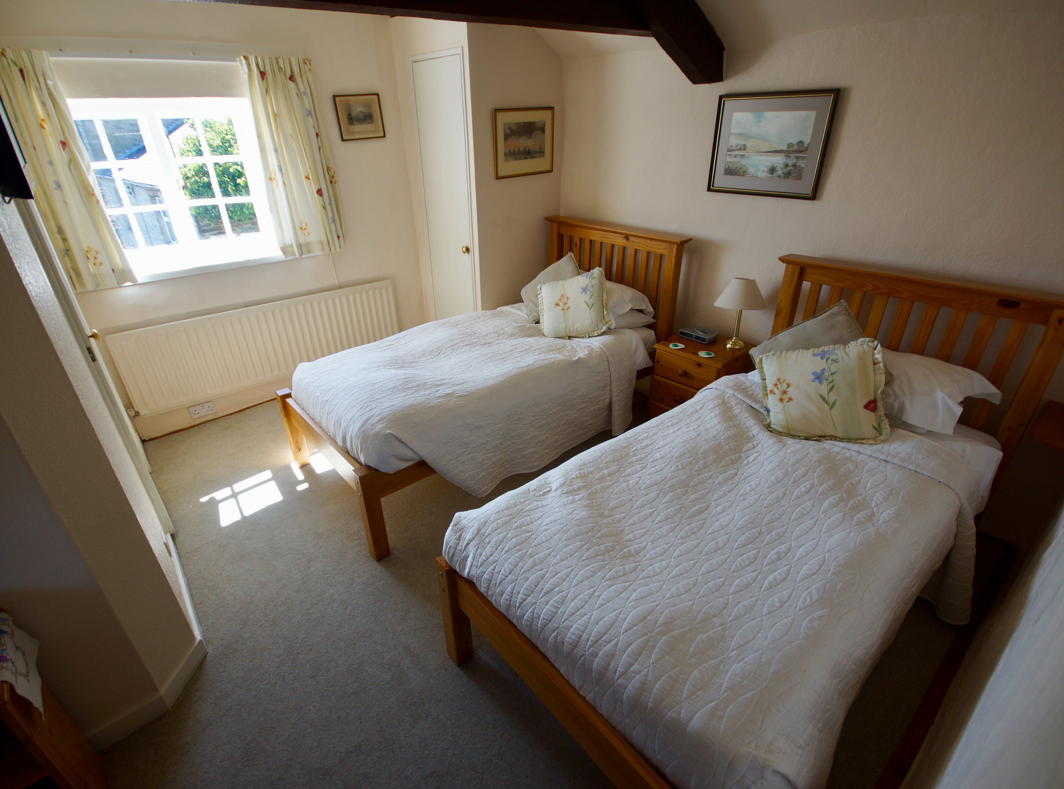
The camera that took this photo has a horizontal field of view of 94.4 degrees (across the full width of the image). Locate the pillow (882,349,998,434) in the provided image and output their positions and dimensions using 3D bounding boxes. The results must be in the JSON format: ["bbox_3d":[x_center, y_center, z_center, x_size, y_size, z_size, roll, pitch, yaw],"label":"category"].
[{"bbox_3d":[1.422,-0.099,2.061,0.450,0.175,0.720,-21,34,-34],"label":"pillow"}]

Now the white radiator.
[{"bbox_3d":[-1.629,-0.337,3.184,1.621,0.510,0.086,-22,35,-35],"label":"white radiator"}]

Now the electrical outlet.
[{"bbox_3d":[-2.154,0.103,3.227,0.142,0.085,0.015,-23,34,-36],"label":"electrical outlet"}]

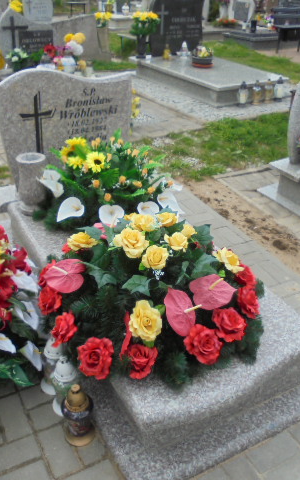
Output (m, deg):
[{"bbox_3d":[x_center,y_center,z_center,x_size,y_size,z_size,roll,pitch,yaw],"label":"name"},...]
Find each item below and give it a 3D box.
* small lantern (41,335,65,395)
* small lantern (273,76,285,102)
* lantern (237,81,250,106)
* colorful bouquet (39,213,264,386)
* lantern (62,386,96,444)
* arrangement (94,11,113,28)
[{"bbox_3d":[-0.384,0.482,1.890,0.100,0.275,0.100,-14,35,-25],"label":"small lantern"},{"bbox_3d":[1.669,-1.934,6.137,0.118,0.285,0.118,-14,34,-26],"label":"small lantern"},{"bbox_3d":[1.145,-1.787,5.851,0.120,0.283,0.120,2,30,-1],"label":"lantern"},{"bbox_3d":[0.018,0.158,1.904,0.780,0.370,0.760,2,31,-1],"label":"colorful bouquet"},{"bbox_3d":[-0.264,0.638,1.763,0.115,0.257,0.115,2,30,-1],"label":"lantern"},{"bbox_3d":[-0.687,-3.257,7.100,0.240,0.240,0.220,-14,35,-25],"label":"arrangement"}]

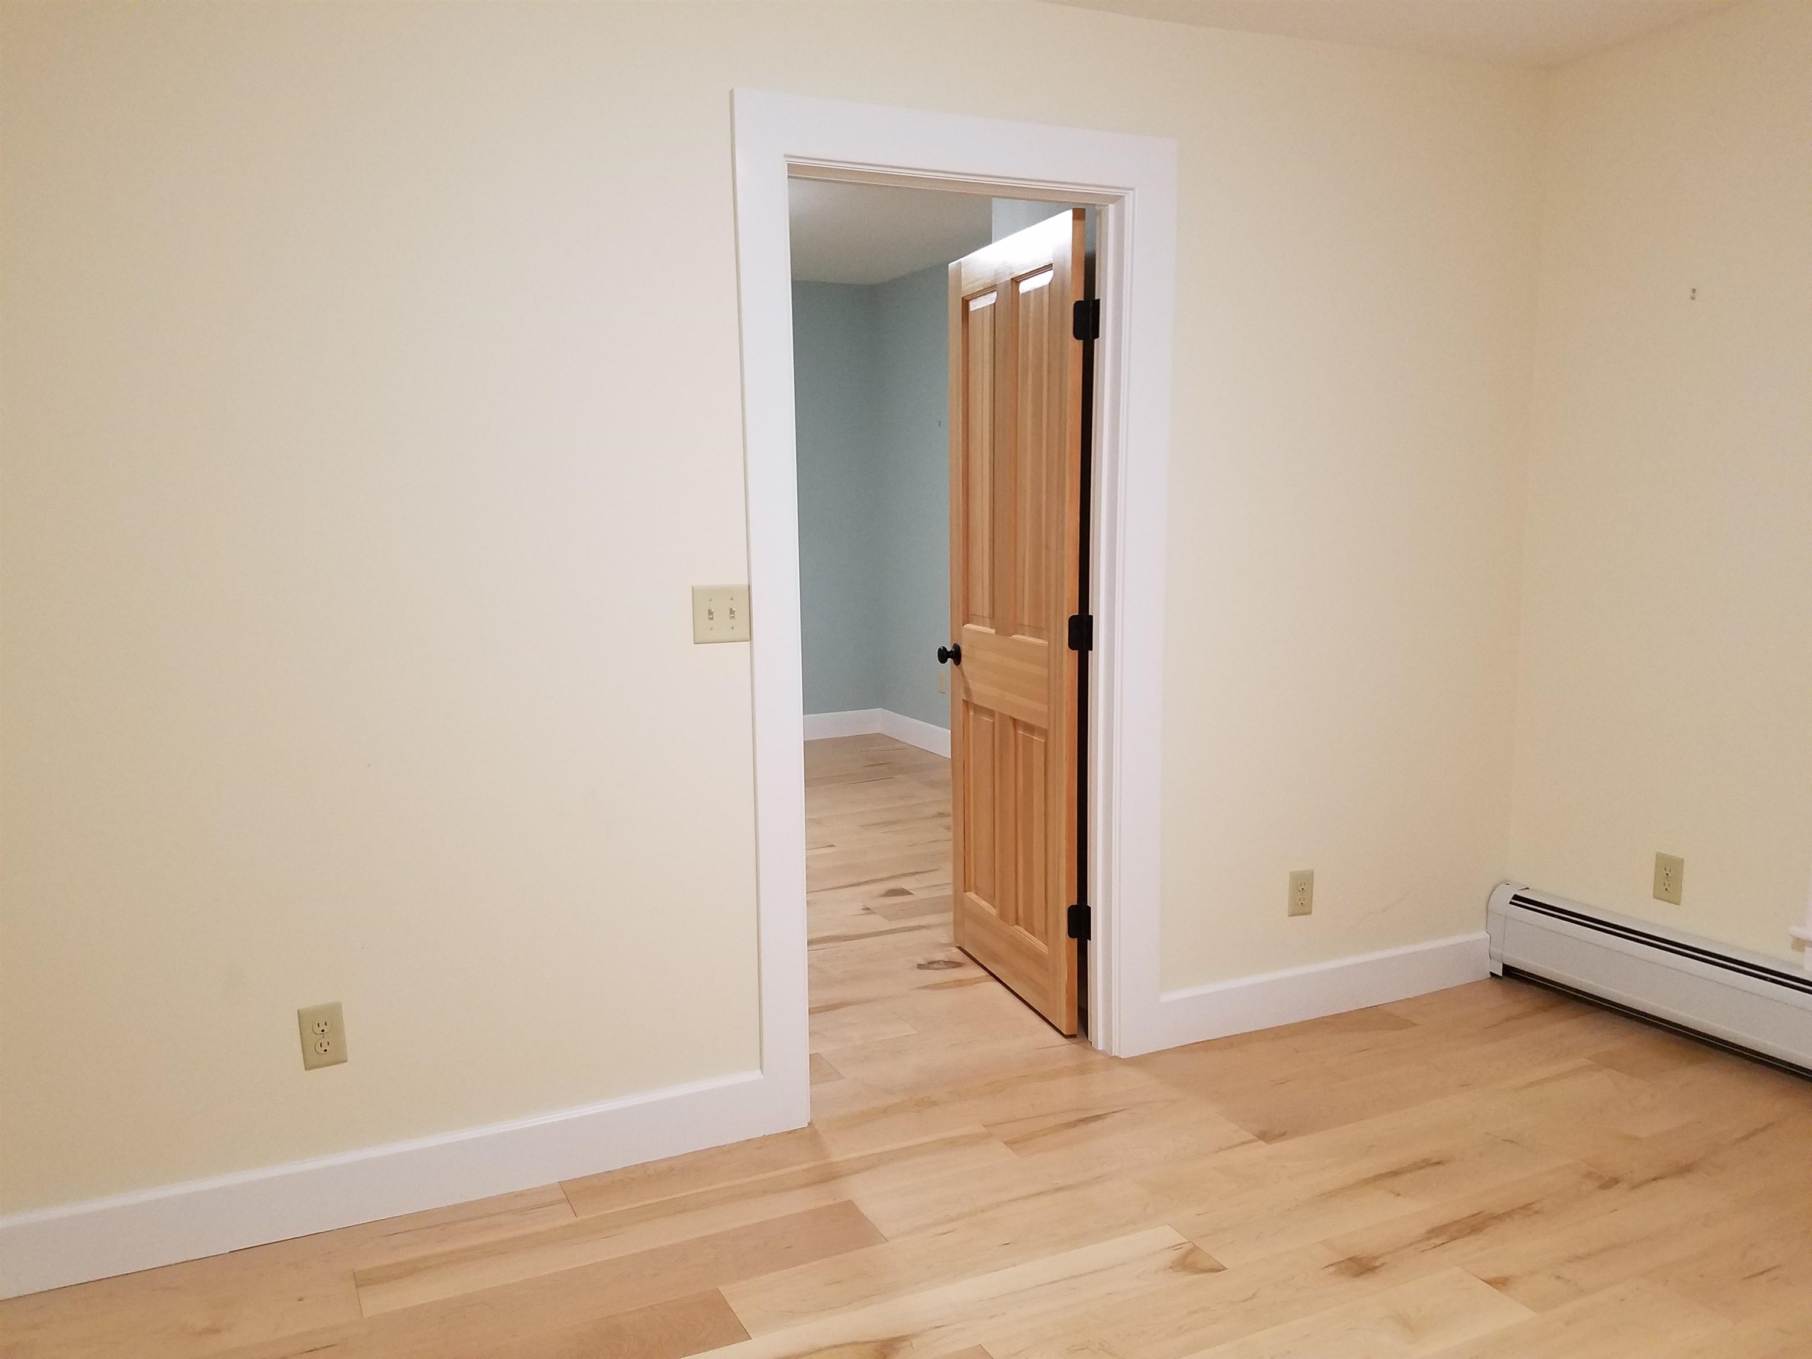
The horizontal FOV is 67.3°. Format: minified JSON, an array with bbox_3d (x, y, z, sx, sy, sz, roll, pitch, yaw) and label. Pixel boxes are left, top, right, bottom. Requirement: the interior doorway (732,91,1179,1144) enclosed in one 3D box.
[{"bbox_3d":[0.126,-0.126,3.099,1.044,2.174,0.140,-4,8,-24],"label":"interior doorway"}]

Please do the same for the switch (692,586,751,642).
[{"bbox_3d":[-0.378,-0.134,2.804,0.119,0.117,0.014,-4,8,-24],"label":"switch"}]

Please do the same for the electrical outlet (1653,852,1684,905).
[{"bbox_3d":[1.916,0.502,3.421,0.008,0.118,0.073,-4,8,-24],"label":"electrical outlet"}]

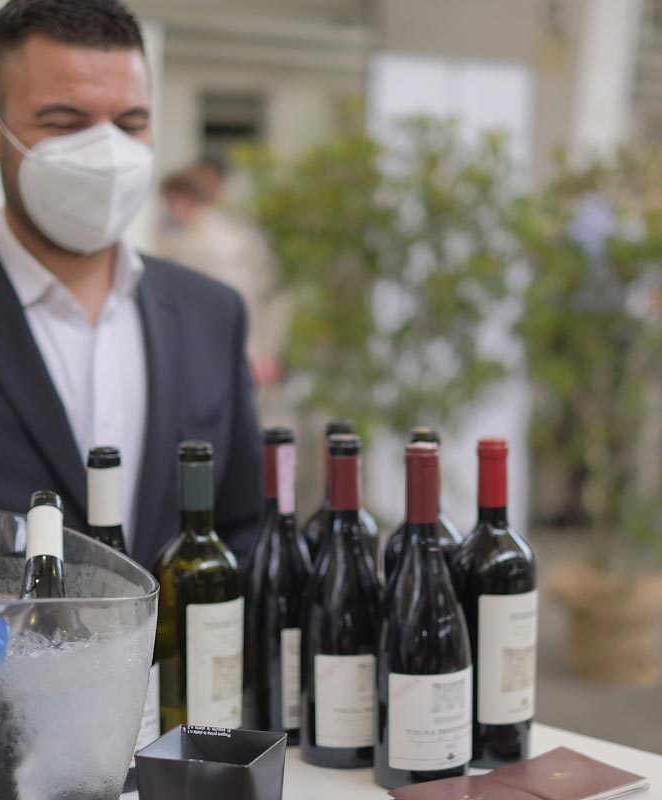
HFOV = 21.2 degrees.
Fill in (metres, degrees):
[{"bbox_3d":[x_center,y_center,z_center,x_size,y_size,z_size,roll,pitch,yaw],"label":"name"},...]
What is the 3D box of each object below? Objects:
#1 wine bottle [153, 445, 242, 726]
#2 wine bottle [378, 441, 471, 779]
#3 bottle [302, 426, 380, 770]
[{"bbox_3d":[-0.116,0.187,1.566,0.076,0.301,0.076,-1,6,0],"label":"wine bottle"},{"bbox_3d":[0.082,0.186,1.558,0.084,0.298,0.084,-1,6,0],"label":"wine bottle"},{"bbox_3d":[0.015,0.181,1.615,0.084,0.298,0.084,-1,6,0],"label":"bottle"}]

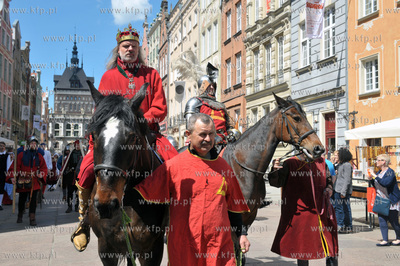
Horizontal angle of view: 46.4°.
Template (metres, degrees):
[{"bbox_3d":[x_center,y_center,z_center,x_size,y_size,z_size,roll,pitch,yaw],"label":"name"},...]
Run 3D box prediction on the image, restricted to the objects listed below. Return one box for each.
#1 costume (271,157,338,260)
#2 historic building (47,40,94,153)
[{"bbox_3d":[1.050,0.745,4.680,0.640,1.030,0.460,1,-3,-18],"label":"costume"},{"bbox_3d":[-49.200,-14.700,180.000,17.500,45.500,17.000,1,-3,-16],"label":"historic building"}]

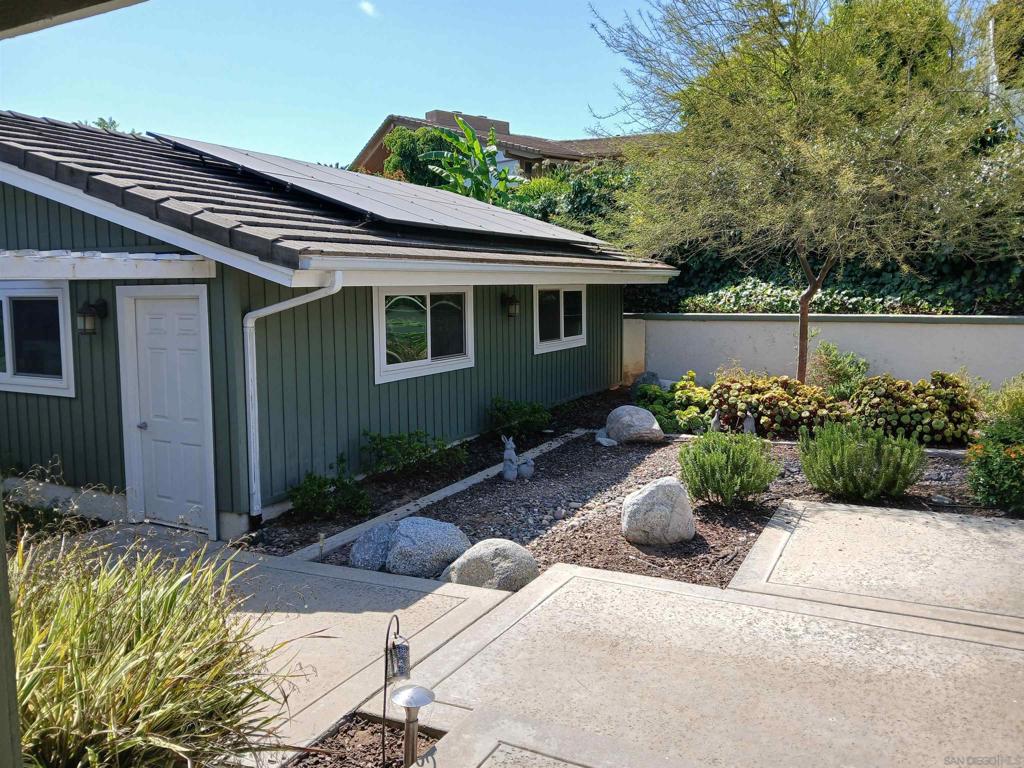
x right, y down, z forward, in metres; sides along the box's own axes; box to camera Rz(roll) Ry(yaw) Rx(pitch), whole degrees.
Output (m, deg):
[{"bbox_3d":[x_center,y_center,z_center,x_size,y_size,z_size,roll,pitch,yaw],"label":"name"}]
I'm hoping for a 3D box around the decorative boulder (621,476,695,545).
[{"bbox_3d":[1.230,1.040,6.511,0.616,0.499,0.524,1,7,11],"label":"decorative boulder"}]

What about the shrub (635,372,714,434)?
[{"bbox_3d":[2.264,0.247,10.868,1.052,0.803,0.947,2,7,12],"label":"shrub"}]

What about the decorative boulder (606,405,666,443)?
[{"bbox_3d":[1.715,0.521,10.608,0.818,0.462,0.654,1,7,9],"label":"decorative boulder"}]

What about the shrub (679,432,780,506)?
[{"bbox_3d":[2.104,0.828,7.499,0.939,0.637,0.892,2,7,16],"label":"shrub"}]

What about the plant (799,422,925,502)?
[{"bbox_3d":[3.457,0.760,7.646,1.141,0.677,0.969,3,8,25],"label":"plant"}]

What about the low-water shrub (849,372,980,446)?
[{"bbox_3d":[5.253,0.303,10.090,1.535,0.846,1.151,4,8,28],"label":"low-water shrub"}]

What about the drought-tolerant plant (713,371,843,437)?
[{"bbox_3d":[3.624,0.280,10.639,1.701,0.754,1.276,2,7,19],"label":"drought-tolerant plant"}]

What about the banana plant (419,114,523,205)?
[{"bbox_3d":[-1.269,-6.744,23.681,3.100,2.941,2.700,0,7,-3],"label":"banana plant"}]

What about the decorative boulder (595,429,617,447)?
[{"bbox_3d":[1.257,0.703,10.228,0.317,0.213,0.254,1,7,7],"label":"decorative boulder"}]

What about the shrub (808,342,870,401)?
[{"bbox_3d":[5.280,-0.135,12.462,1.050,1.012,1.000,3,8,23],"label":"shrub"}]

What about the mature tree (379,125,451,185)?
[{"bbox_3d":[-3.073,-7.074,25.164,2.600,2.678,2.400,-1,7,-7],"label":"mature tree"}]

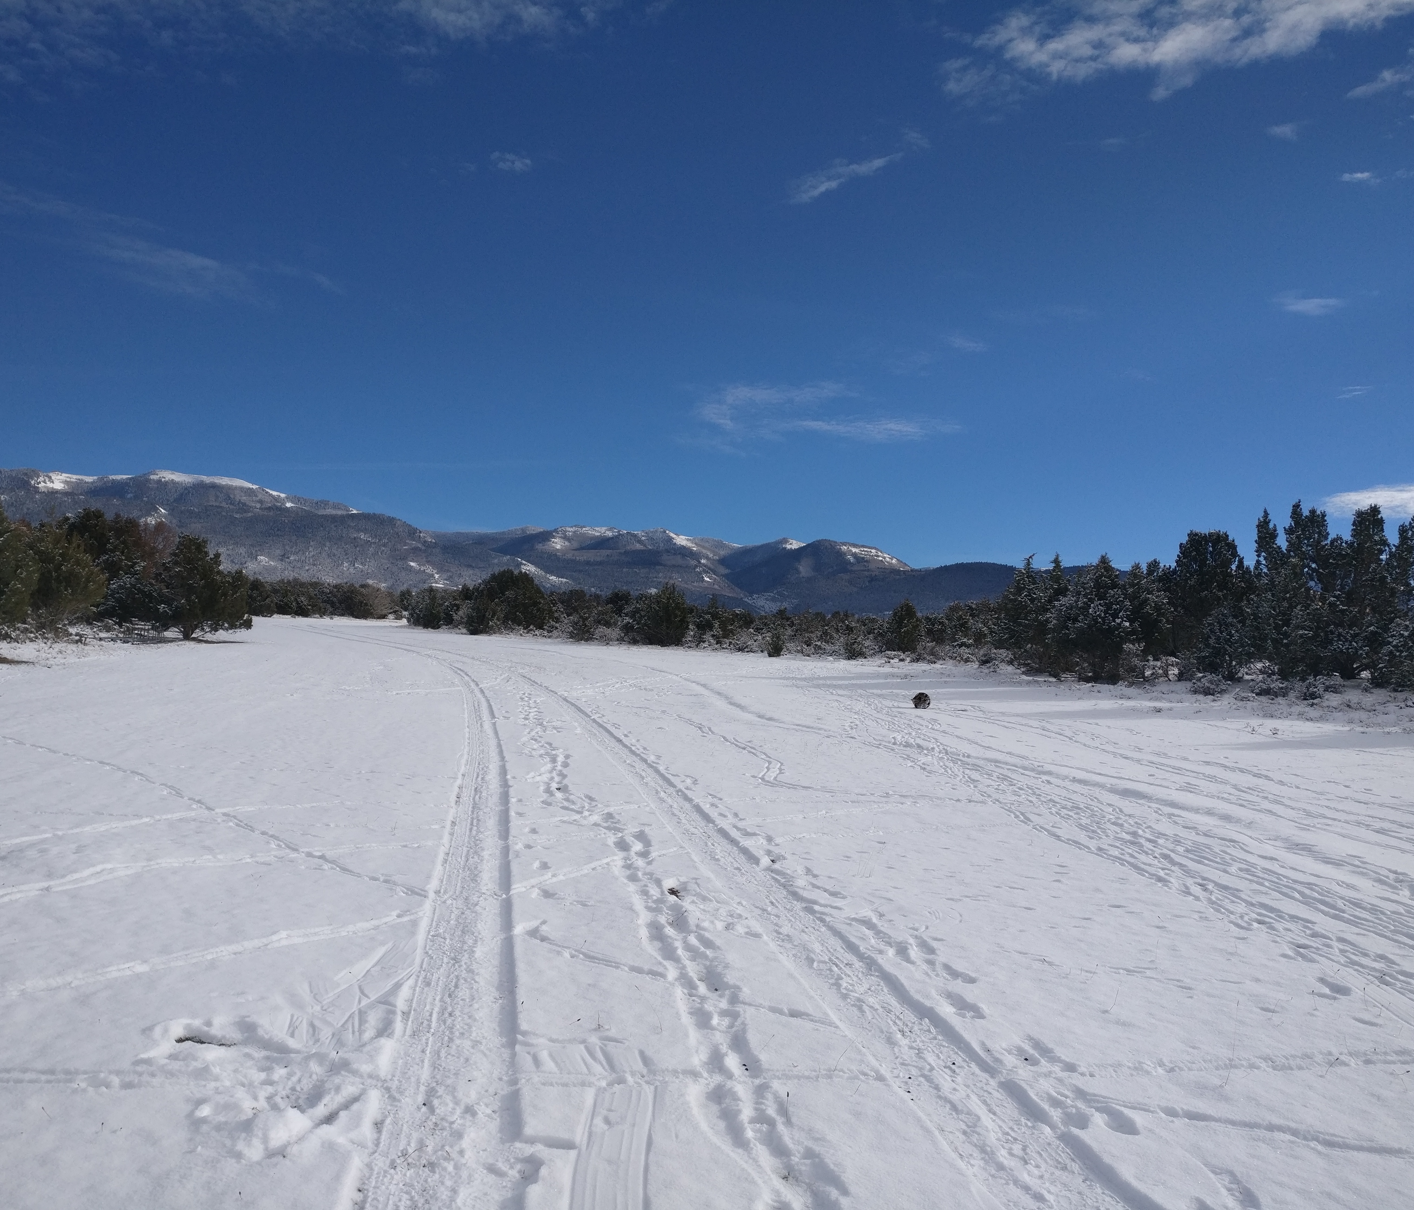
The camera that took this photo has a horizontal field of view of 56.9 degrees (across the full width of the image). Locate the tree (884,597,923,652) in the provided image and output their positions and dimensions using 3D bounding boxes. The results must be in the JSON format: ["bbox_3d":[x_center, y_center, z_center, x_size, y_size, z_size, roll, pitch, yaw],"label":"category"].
[{"bbox_3d":[7.209,0.788,48.000,1.390,1.990,1.450,0,0,0],"label":"tree"}]

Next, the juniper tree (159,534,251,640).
[{"bbox_3d":[-23.064,-0.840,60.000,4.230,4.870,4.100,0,0,0],"label":"juniper tree"}]

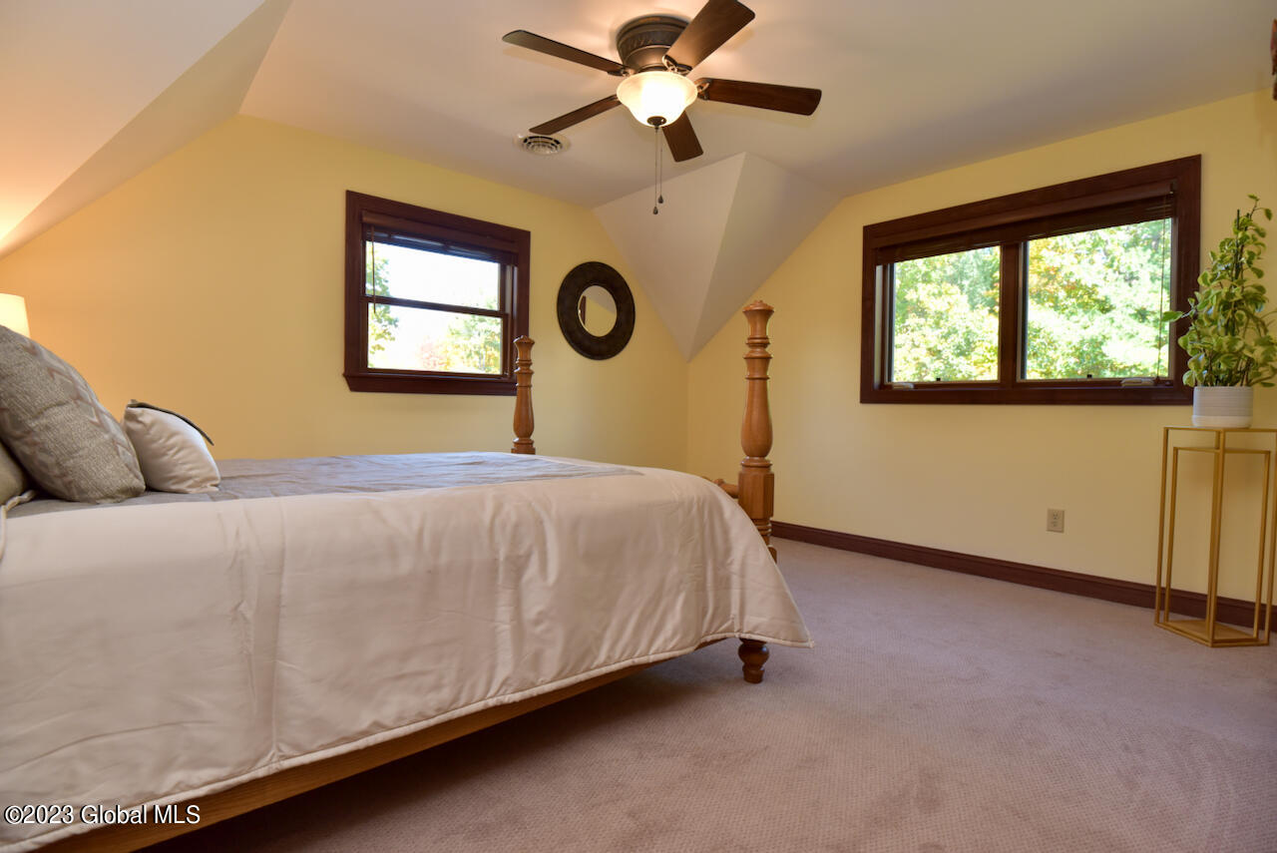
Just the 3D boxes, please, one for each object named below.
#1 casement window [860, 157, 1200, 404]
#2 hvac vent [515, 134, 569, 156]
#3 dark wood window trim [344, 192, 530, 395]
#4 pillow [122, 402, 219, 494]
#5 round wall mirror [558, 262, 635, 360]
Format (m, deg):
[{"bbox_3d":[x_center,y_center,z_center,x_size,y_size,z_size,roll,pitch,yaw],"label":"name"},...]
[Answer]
[{"bbox_3d":[2.015,-0.692,3.353,0.090,1.140,1.610,-2,3,-43],"label":"casement window"},{"bbox_3d":[-0.512,-1.474,3.202,0.290,0.040,0.290,0,2,0],"label":"hvac vent"},{"bbox_3d":[-1.141,-0.729,3.611,1.145,1.065,0.090,-2,3,-43],"label":"dark wood window trim"},{"bbox_3d":[-1.088,0.051,1.410,0.400,0.245,0.140,3,39,47],"label":"pillow"},{"bbox_3d":[-0.282,-0.832,4.349,0.700,0.700,0.045,-2,3,-43],"label":"round wall mirror"}]

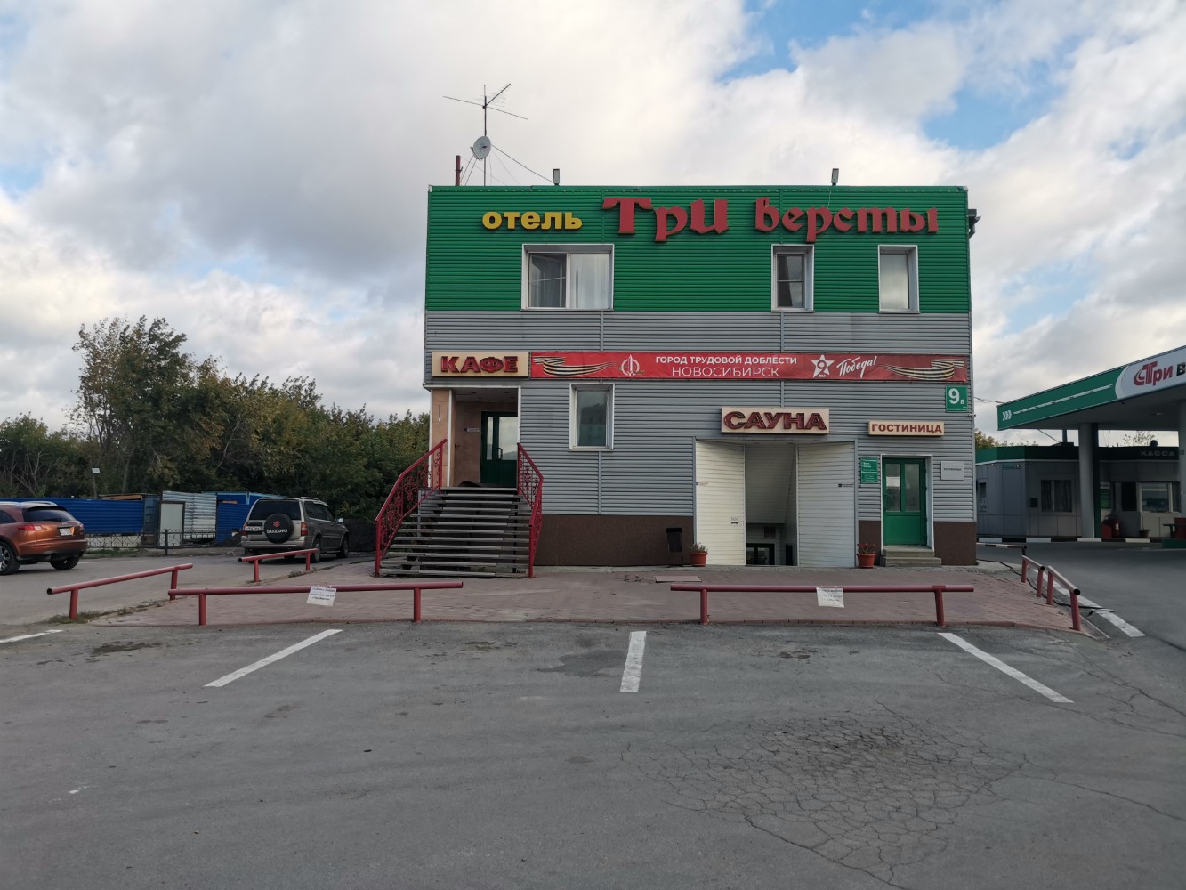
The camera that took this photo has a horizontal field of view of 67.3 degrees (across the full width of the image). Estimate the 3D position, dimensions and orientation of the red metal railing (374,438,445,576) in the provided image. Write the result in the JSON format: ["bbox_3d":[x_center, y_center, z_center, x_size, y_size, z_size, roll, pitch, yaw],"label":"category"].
[{"bbox_3d":[-4.077,1.287,20.157,0.828,3.169,3.311,1,-5,2],"label":"red metal railing"}]

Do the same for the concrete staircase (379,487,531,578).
[{"bbox_3d":[-2.782,1.897,20.100,3.149,1.958,3.230,1,-5,2],"label":"concrete staircase"}]

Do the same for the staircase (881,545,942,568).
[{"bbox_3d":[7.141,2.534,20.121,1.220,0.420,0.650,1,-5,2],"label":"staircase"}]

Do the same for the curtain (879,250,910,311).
[{"bbox_3d":[7.218,-3.934,21.368,0.746,1.494,0.100,1,-5,2],"label":"curtain"}]

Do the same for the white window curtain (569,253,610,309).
[{"bbox_3d":[-0.077,-3.968,21.615,0.988,1.396,0.100,1,-5,2],"label":"white window curtain"}]

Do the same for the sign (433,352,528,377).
[{"bbox_3d":[-2.746,-1.961,21.961,2.402,0.586,0.202,1,-5,2],"label":"sign"}]

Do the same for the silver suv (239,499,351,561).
[{"bbox_3d":[-8.396,2.436,25.646,1.770,1.740,4.400,1,-5,1],"label":"silver suv"}]

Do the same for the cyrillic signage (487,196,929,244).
[{"bbox_3d":[2.695,-5.264,20.934,10.689,1.125,0.140,1,-5,2],"label":"cyrillic signage"}]

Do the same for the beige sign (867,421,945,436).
[{"bbox_3d":[7.138,-0.364,20.372,1.733,0.340,0.140,1,-5,2],"label":"beige sign"}]

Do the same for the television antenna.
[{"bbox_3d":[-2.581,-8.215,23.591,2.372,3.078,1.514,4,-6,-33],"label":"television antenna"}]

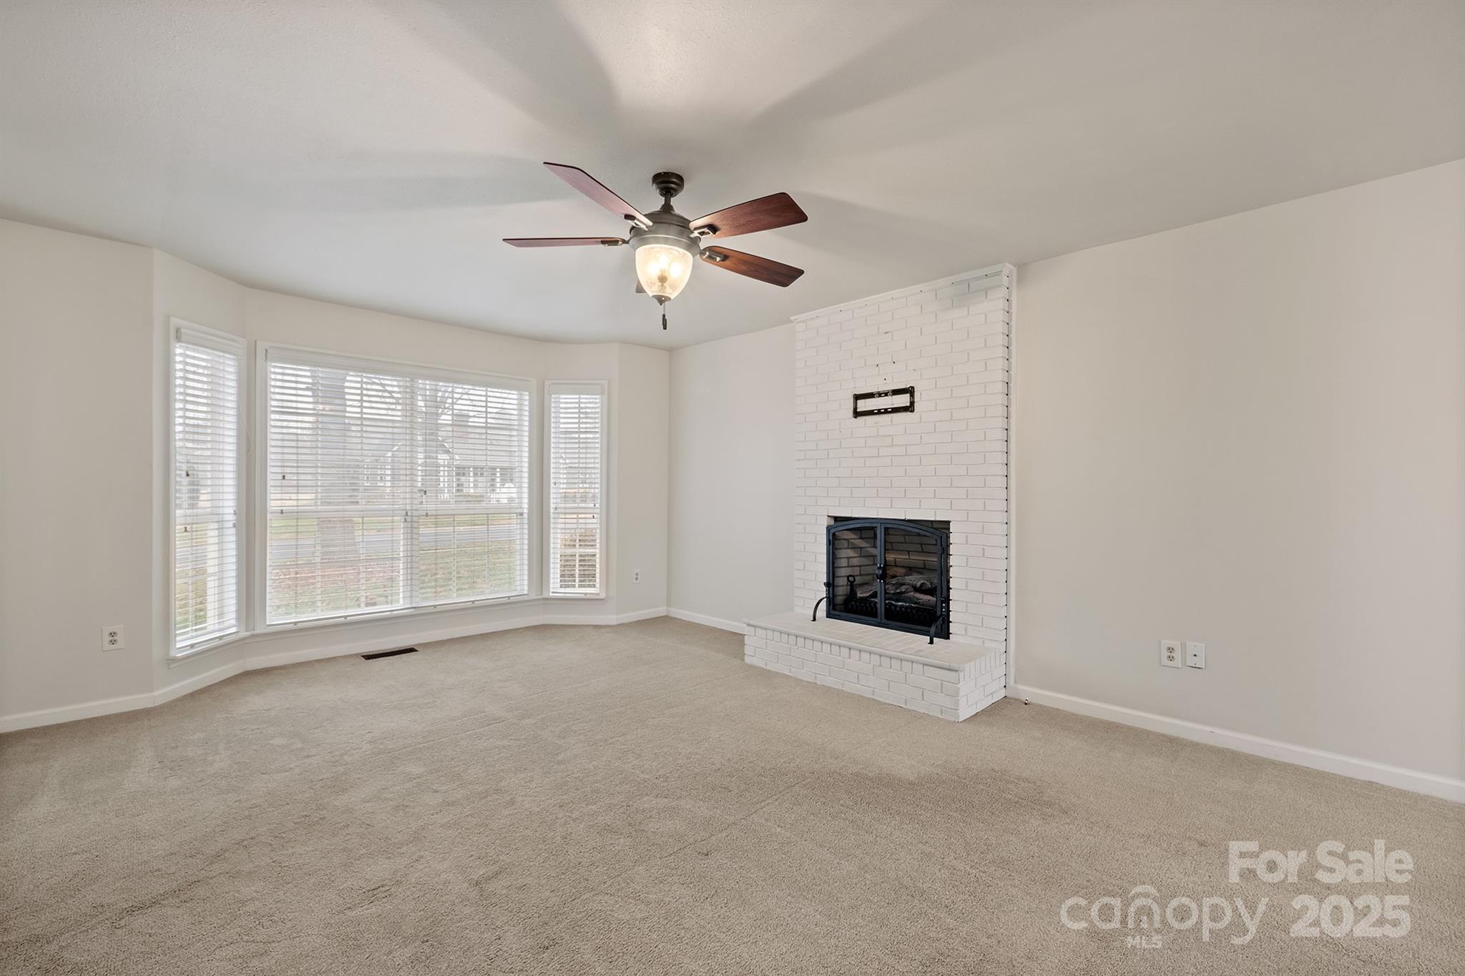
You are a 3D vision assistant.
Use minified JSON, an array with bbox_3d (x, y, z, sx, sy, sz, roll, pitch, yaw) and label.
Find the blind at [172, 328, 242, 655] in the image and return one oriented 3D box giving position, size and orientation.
[{"bbox_3d":[-3.127,-0.002,3.626,0.056,1.798,0.460,0,0,0],"label":"blind"}]

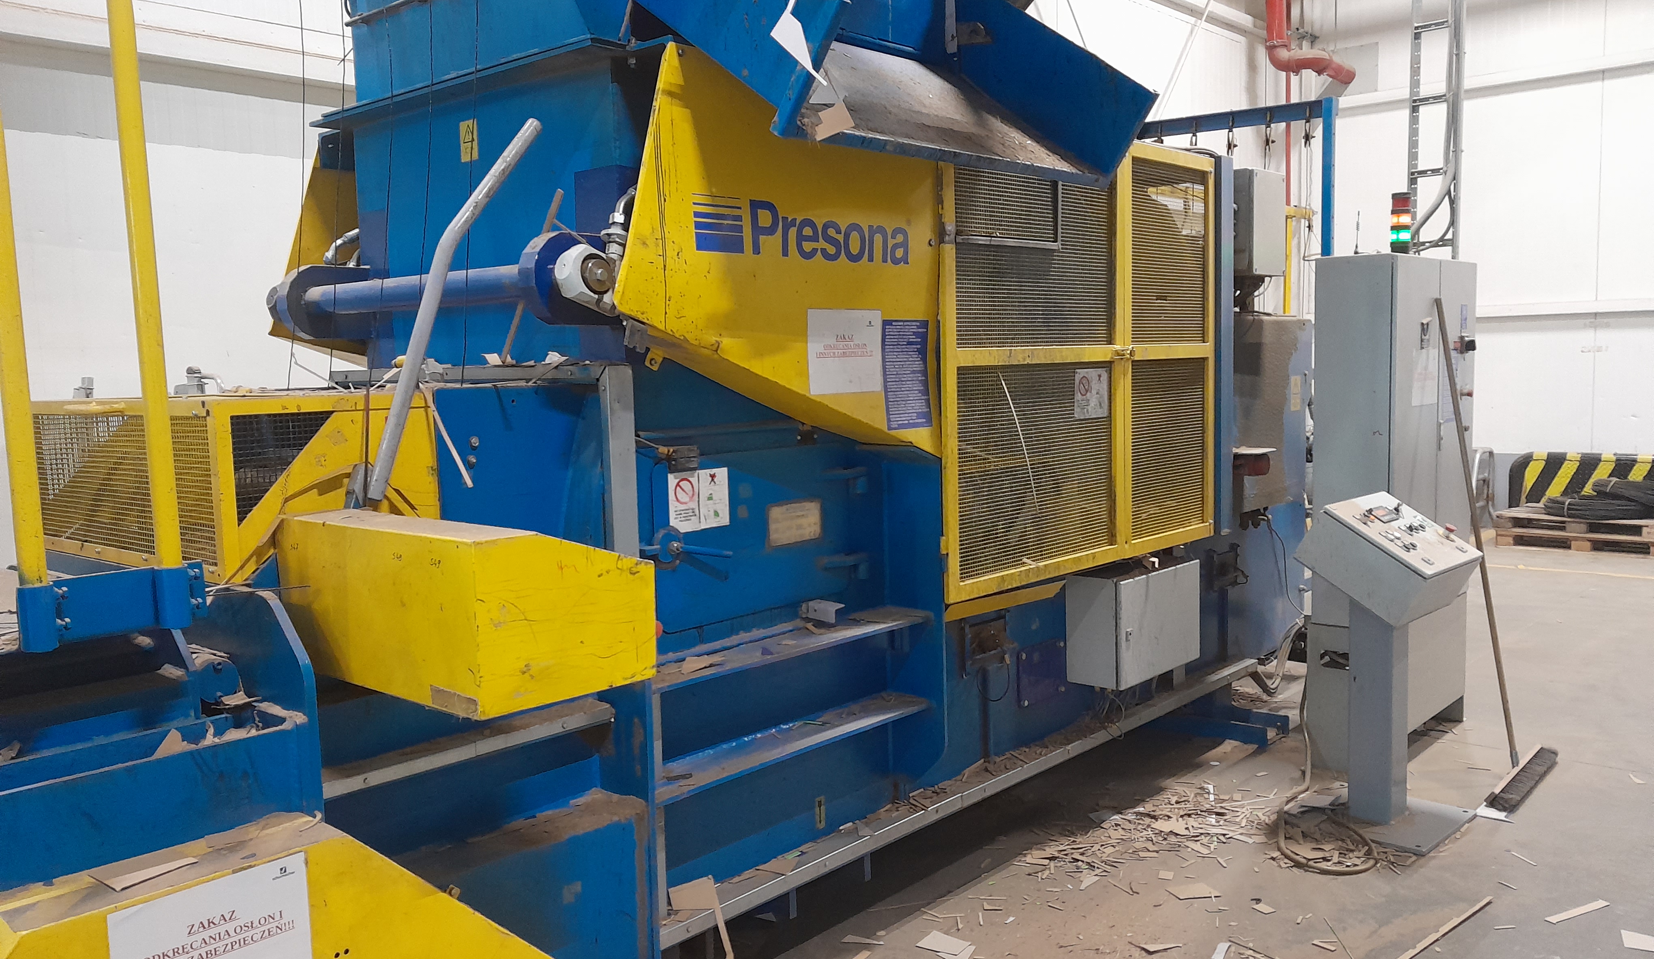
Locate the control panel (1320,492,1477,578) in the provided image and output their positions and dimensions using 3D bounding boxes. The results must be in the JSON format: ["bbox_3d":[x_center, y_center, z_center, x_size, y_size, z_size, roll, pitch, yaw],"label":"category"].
[{"bbox_3d":[1.986,0.188,4.423,0.570,0.060,0.390,-8,39,-47],"label":"control panel"}]

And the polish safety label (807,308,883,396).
[{"bbox_3d":[0.050,-0.330,3.338,0.005,0.214,0.303,3,7,39],"label":"polish safety label"}]

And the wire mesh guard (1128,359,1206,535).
[{"bbox_3d":[1.225,-0.124,4.656,0.030,0.626,0.570,3,8,42],"label":"wire mesh guard"}]

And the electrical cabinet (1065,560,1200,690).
[{"bbox_3d":[1.151,0.522,4.804,0.210,0.380,0.600,3,8,42],"label":"electrical cabinet"}]

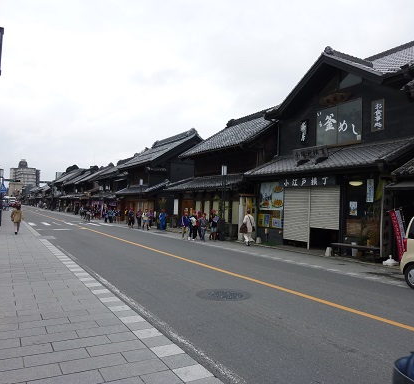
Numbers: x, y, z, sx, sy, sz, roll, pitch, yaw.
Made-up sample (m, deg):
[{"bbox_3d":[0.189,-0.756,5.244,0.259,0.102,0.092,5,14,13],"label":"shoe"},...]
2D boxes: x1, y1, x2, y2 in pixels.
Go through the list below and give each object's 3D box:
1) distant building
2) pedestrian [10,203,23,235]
[{"bbox_3d":[-140.432,-8.411,284.984,21.500,32.522,15.000,3,-2,-30],"label":"distant building"},{"bbox_3d":[-9.336,1.331,18.200,0.520,1.550,0.380,3,-2,-30],"label":"pedestrian"}]

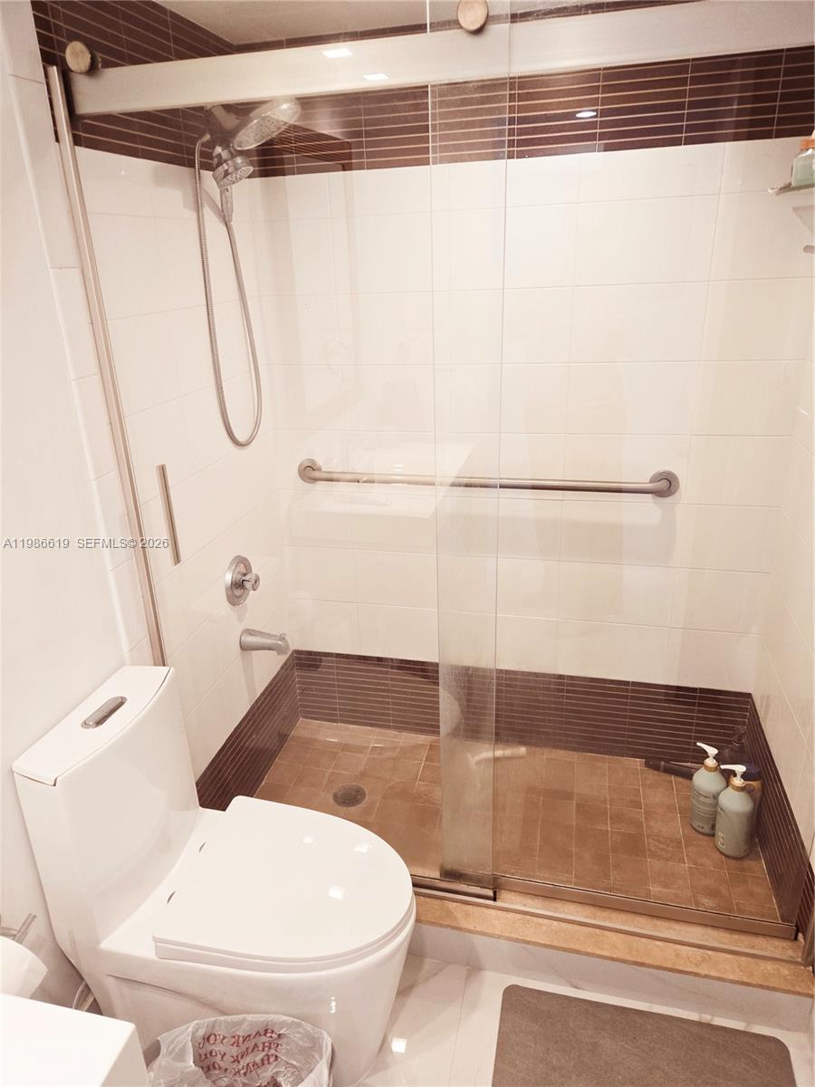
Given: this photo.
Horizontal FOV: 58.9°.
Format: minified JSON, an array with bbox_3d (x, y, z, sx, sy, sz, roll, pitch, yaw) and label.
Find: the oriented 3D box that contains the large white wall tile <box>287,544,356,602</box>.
[{"bbox_3d":[-0.284,0.103,2.425,0.239,0.197,0.011,3,22,14],"label":"large white wall tile"}]

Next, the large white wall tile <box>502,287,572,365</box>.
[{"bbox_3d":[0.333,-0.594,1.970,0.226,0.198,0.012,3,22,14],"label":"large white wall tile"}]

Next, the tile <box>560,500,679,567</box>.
[{"bbox_3d":[0.626,-0.029,2.122,0.331,0.198,0.012,3,22,14],"label":"tile"}]

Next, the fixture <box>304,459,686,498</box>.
[{"bbox_3d":[0.201,-0.184,2.128,1.146,0.081,0.077,3,22,14],"label":"fixture"}]

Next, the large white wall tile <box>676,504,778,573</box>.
[{"bbox_3d":[0.909,-0.013,2.053,0.253,0.198,0.012,3,22,14],"label":"large white wall tile"}]

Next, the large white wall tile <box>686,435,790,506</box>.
[{"bbox_3d":[0.902,-0.197,1.981,0.253,0.198,0.012,3,22,14],"label":"large white wall tile"}]

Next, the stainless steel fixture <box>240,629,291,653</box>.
[{"bbox_3d":[-0.417,0.295,2.147,0.147,0.073,0.058,3,22,14],"label":"stainless steel fixture"}]

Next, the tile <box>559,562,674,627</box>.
[{"bbox_3d":[0.638,0.153,2.200,0.330,0.197,0.011,3,22,14],"label":"tile"}]

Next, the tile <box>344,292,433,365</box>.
[{"bbox_3d":[-0.060,-0.617,2.077,0.280,0.196,0.011,3,22,14],"label":"tile"}]

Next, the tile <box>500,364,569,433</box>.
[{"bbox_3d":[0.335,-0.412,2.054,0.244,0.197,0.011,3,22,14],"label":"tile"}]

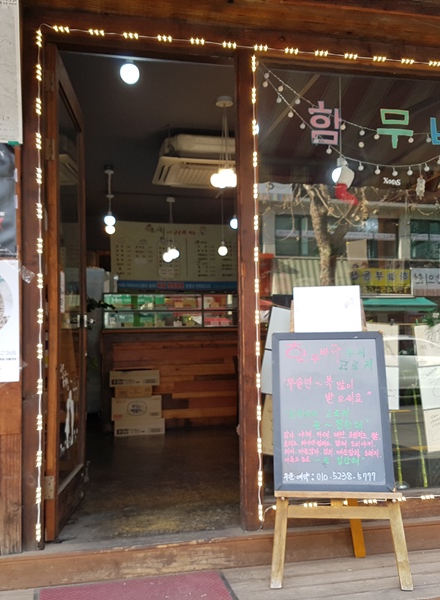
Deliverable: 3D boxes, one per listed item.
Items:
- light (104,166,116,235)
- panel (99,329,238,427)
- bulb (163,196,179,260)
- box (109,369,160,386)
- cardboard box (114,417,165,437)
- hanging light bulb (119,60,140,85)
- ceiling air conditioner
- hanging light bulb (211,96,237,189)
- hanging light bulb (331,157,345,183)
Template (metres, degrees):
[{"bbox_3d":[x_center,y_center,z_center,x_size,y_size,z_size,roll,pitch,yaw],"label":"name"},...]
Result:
[{"bbox_3d":[-0.966,-0.878,5.300,0.100,0.600,0.100,0,-3,-12],"label":"light"},{"bbox_3d":[-0.441,0.747,5.707,1.334,0.938,0.060,0,-2,-12],"label":"panel"},{"bbox_3d":[-0.493,-0.717,6.050,0.160,0.649,0.160,0,-3,-12],"label":"bulb"},{"bbox_3d":[-0.782,0.706,5.489,0.445,0.135,0.280,0,-2,-14],"label":"box"},{"bbox_3d":[-0.750,1.156,5.565,0.448,0.138,0.300,0,-3,-12],"label":"cardboard box"},{"bbox_3d":[-0.524,-1.319,3.500,0.110,0.135,0.110,0,-2,-12],"label":"hanging light bulb"},{"bbox_3d":[-0.111,-1.269,5.524,0.950,0.240,0.950,0,-2,-12],"label":"ceiling air conditioner"},{"bbox_3d":[0.030,-0.944,3.600,0.165,0.551,0.165,-1,-3,0],"label":"hanging light bulb"},{"bbox_3d":[0.683,-0.731,3.400,0.095,0.156,0.095,0,-3,-12],"label":"hanging light bulb"}]

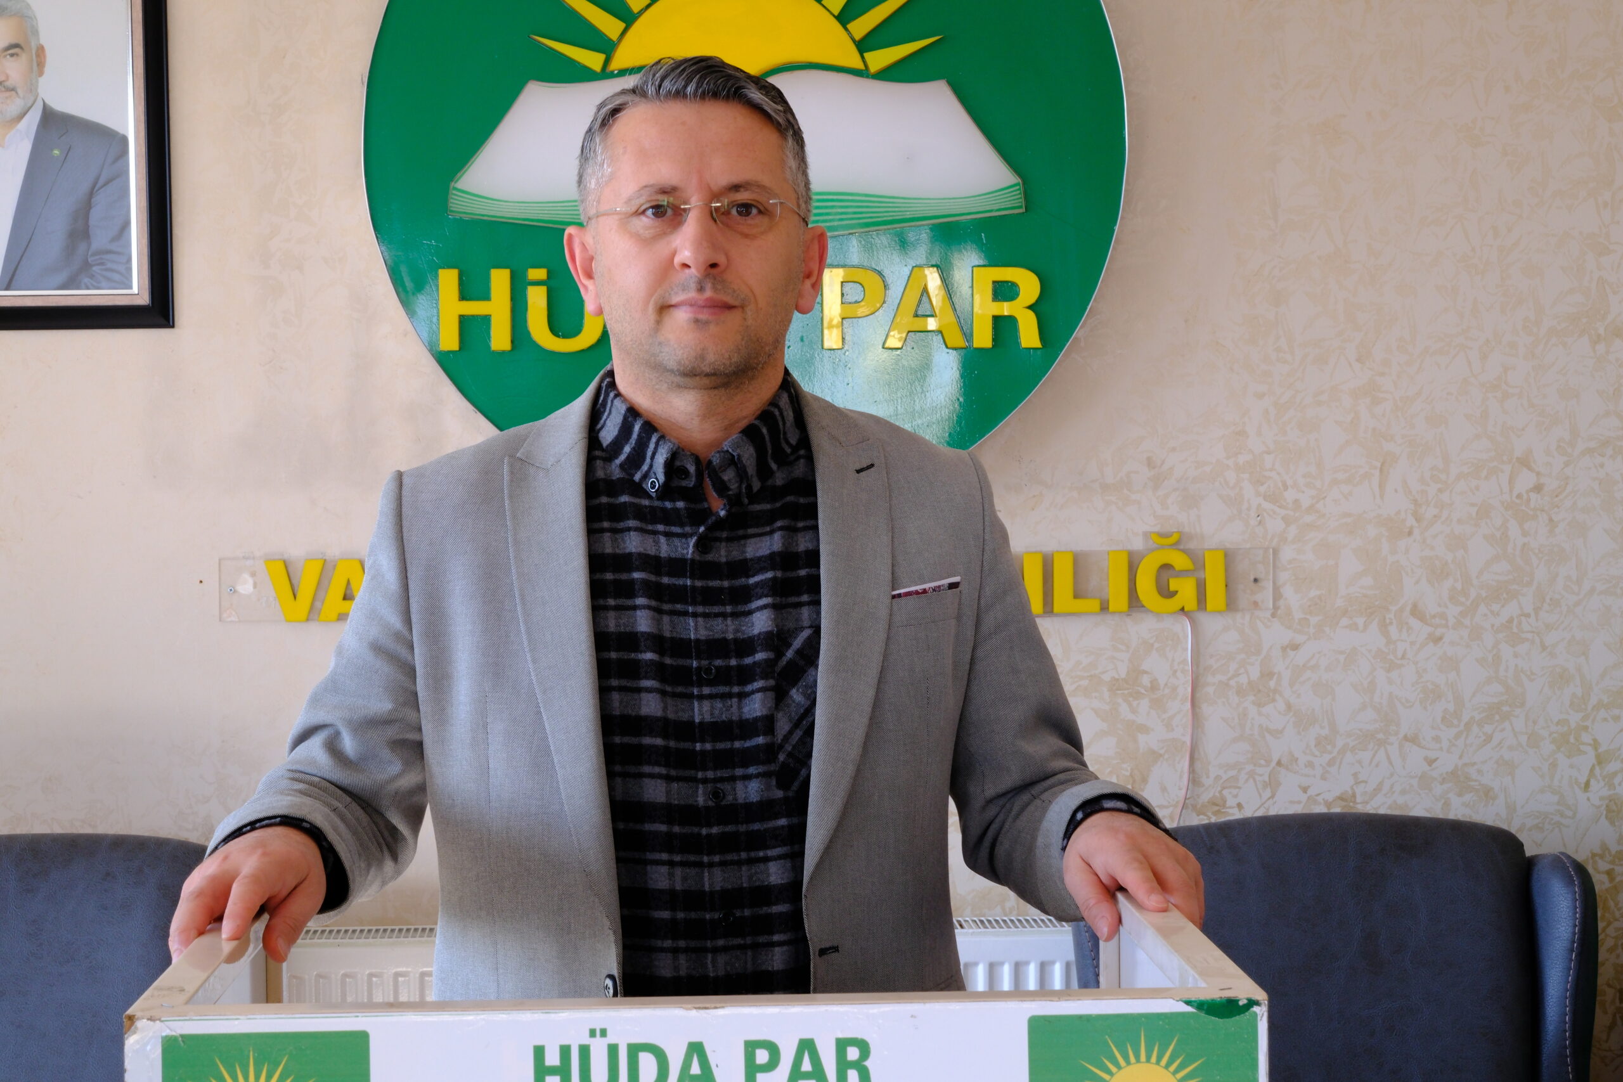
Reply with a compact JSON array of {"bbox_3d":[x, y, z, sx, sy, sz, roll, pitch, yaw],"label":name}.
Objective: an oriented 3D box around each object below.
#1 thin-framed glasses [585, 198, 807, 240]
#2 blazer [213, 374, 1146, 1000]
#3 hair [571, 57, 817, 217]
[{"bbox_3d":[-0.083,-0.221,2.100,0.155,0.045,0.145,-2,-2,-3],"label":"thin-framed glasses"},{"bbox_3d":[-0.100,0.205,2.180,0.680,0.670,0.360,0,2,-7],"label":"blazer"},{"bbox_3d":[-0.087,-0.270,2.135,0.172,0.175,0.195,0,-1,-3],"label":"hair"}]

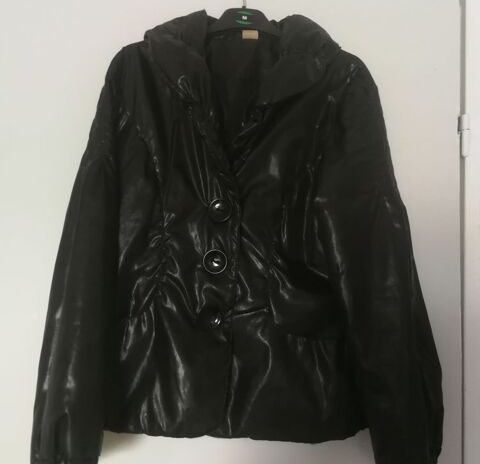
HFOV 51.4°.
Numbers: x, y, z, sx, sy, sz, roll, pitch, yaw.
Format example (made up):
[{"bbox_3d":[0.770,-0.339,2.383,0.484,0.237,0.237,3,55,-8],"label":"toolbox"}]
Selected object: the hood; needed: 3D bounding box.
[{"bbox_3d":[0.004,-0.285,0.820,0.325,0.165,0.120,0,0,-7],"label":"hood"}]

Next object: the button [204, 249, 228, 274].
[{"bbox_3d":[-0.039,0.047,0.800,0.038,0.038,0.009,0,0,-7],"label":"button"}]

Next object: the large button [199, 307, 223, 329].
[{"bbox_3d":[-0.047,0.138,0.800,0.037,0.037,0.009,0,0,-7],"label":"large button"}]

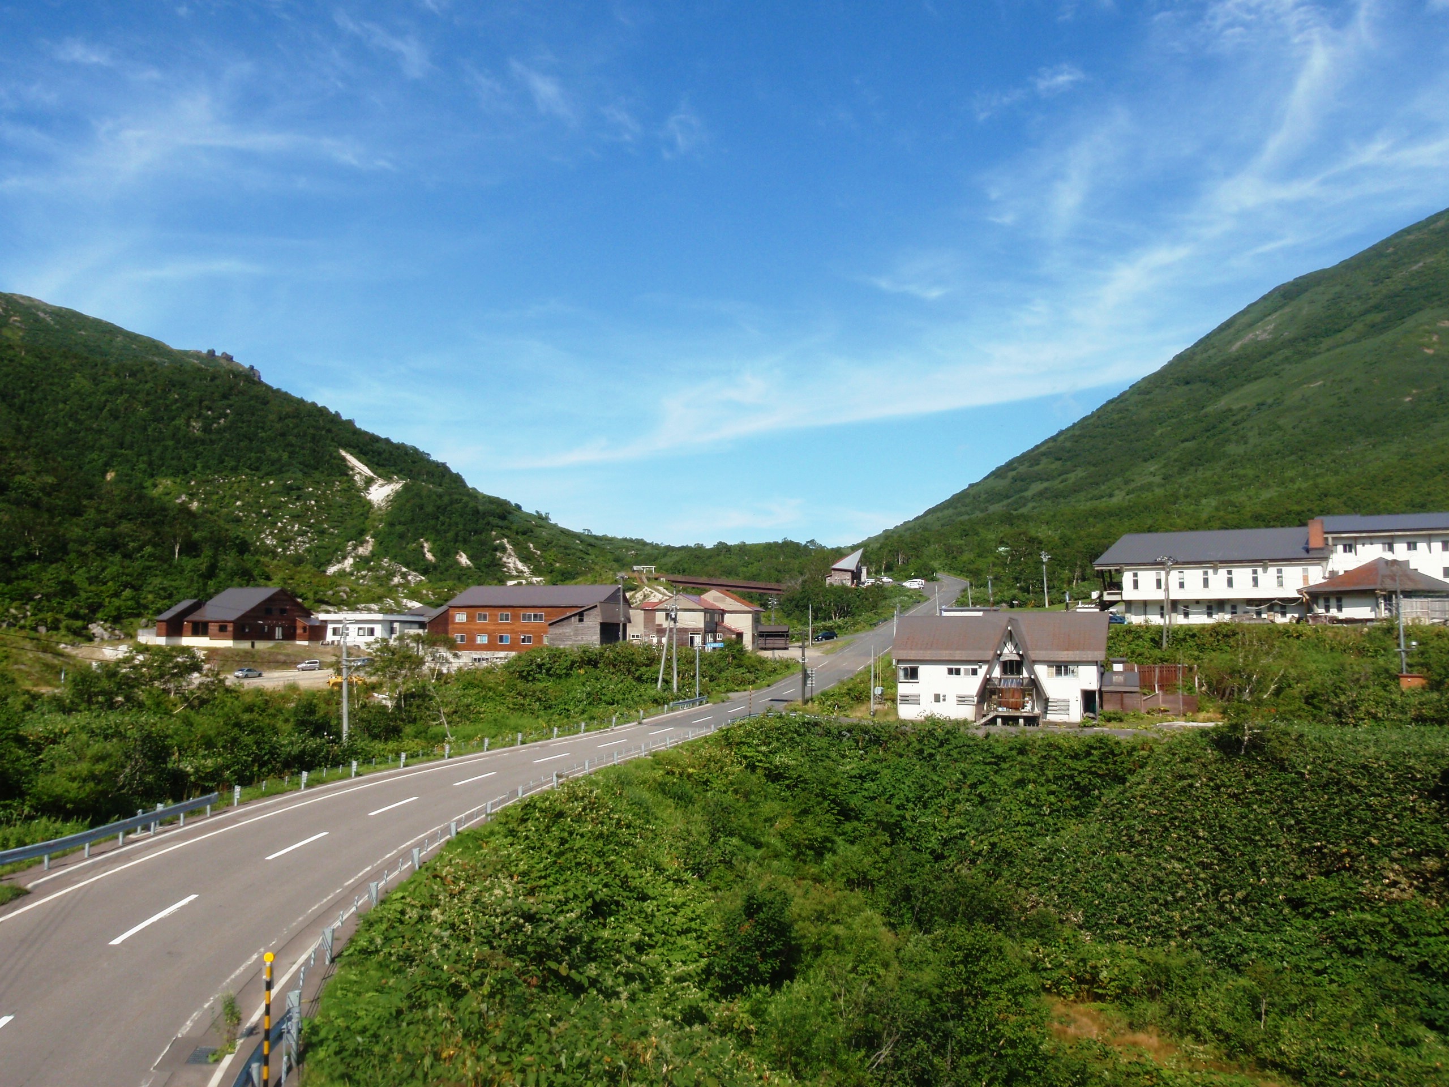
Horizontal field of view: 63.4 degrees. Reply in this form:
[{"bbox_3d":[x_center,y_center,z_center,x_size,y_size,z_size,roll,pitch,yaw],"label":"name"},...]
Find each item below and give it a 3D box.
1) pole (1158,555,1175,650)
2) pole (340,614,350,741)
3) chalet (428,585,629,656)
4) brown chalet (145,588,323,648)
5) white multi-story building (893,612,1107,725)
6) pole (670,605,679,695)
[{"bbox_3d":[44.830,6.180,118.860,1.700,9.980,0.600,0,-5,0],"label":"pole"},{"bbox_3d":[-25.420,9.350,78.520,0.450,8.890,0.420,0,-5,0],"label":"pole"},{"bbox_3d":[-30.740,12.560,189.860,26.500,10.800,17.500,-2,-5,21],"label":"chalet"},{"bbox_3d":[-92.510,14.390,222.890,23.500,10.800,18.500,-2,-5,25],"label":"brown chalet"},{"bbox_3d":[24.510,10.850,103.690,17.400,9.400,10.500,-2,-5,18],"label":"white multi-story building"},{"bbox_3d":[-4.630,10.250,109.540,0.700,8.950,0.500,0,-5,0],"label":"pole"}]

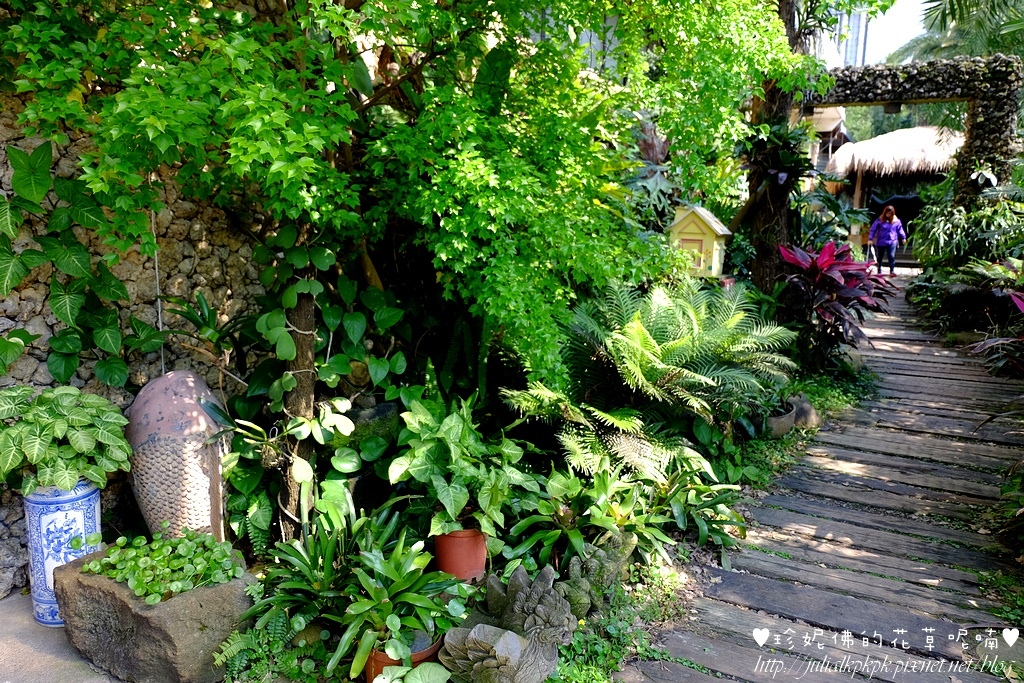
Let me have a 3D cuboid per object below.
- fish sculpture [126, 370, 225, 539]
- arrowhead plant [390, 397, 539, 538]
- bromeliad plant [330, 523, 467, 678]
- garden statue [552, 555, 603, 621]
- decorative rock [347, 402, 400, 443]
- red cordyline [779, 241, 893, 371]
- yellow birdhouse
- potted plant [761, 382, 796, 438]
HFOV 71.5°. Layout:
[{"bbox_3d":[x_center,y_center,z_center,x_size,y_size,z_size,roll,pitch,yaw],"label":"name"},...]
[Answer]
[{"bbox_3d":[-1.383,0.509,2.950,0.390,0.750,0.350,-4,10,-25],"label":"fish sculpture"},{"bbox_3d":[-0.200,0.505,2.870,0.570,0.570,0.520,0,9,-4],"label":"arrowhead plant"},{"bbox_3d":[-0.334,0.799,2.130,0.420,0.500,0.420,-1,9,-9],"label":"bromeliad plant"},{"bbox_3d":[0.242,0.903,2.630,0.170,0.250,0.180,-6,11,-37],"label":"garden statue"},{"bbox_3d":[-0.691,0.406,3.550,0.290,0.220,0.250,-1,9,-11],"label":"decorative rock"},{"bbox_3d":[3.207,-0.357,7.050,1.100,1.270,1.050,5,10,24],"label":"red cordyline"},{"bbox_3d":[1.560,-0.836,5.950,0.460,0.575,0.320,7,11,36],"label":"yellow birdhouse"},{"bbox_3d":[1.882,0.466,5.100,0.360,0.370,0.350,4,10,20],"label":"potted plant"}]

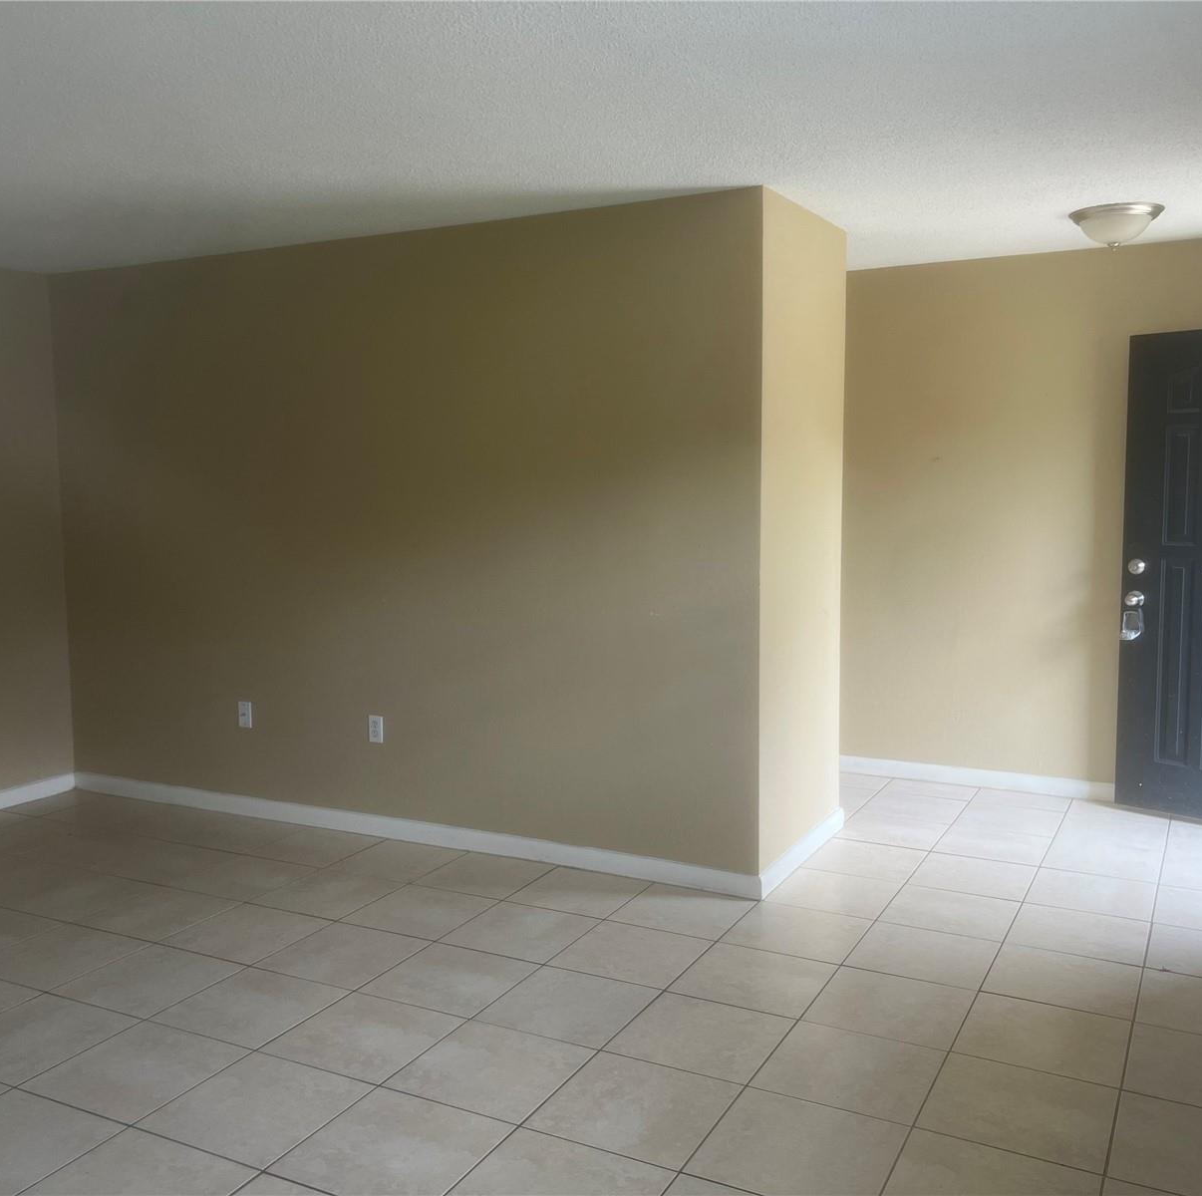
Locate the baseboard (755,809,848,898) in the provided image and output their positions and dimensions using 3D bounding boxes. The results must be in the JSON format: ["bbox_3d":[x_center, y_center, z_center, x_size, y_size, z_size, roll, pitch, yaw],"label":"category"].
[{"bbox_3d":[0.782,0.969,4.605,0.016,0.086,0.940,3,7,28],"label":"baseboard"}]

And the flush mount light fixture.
[{"bbox_3d":[1.904,-1.355,4.428,0.326,0.134,0.326,3,7,28],"label":"flush mount light fixture"}]

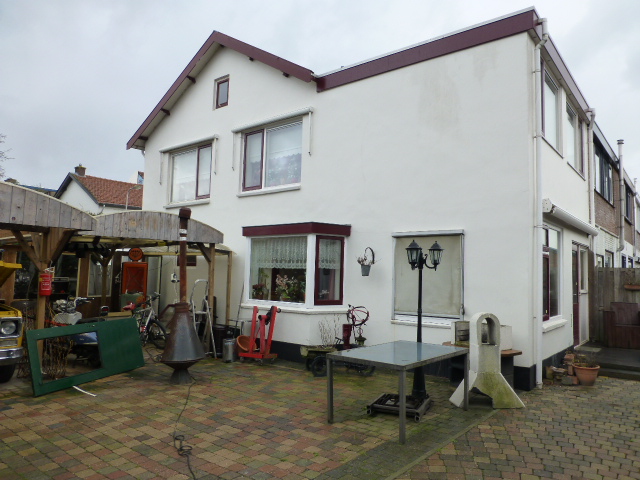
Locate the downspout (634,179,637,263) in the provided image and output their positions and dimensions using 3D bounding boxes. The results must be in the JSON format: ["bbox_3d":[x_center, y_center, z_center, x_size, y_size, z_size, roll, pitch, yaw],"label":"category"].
[{"bbox_3d":[13.994,-1.062,19.705,0.170,3.700,0.150,-2,-6,39],"label":"downspout"}]

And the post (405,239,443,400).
[{"bbox_3d":[1.359,1.034,5.848,0.500,2.080,0.380,3,-5,-15],"label":"post"}]

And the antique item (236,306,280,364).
[{"bbox_3d":[-1.113,1.713,8.162,0.580,1.000,0.480,-1,-5,40],"label":"antique item"}]

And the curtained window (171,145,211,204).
[{"bbox_3d":[-3.710,-1.832,12.619,2.038,1.536,0.130,-1,-5,40],"label":"curtained window"}]

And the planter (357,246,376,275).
[{"bbox_3d":[0.897,0.415,8.562,0.300,0.560,0.220,-2,-6,39],"label":"planter"}]

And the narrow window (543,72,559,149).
[{"bbox_3d":[4.301,-2.434,8.285,0.120,1.380,1.400,-2,-6,39],"label":"narrow window"}]

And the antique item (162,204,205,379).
[{"bbox_3d":[-1.978,0.801,6.574,0.650,2.550,0.650,2,-5,-6],"label":"antique item"}]

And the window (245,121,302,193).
[{"bbox_3d":[-1.166,-1.943,10.513,2.001,1.503,0.130,-1,-5,40],"label":"window"}]

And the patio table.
[{"bbox_3d":[0.975,1.701,5.258,0.962,0.750,1.632,-1,-5,40],"label":"patio table"}]

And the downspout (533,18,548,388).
[{"bbox_3d":[3.538,-0.664,7.031,0.210,5.900,0.110,-2,-6,39],"label":"downspout"}]

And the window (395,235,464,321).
[{"bbox_3d":[1.884,0.638,7.839,1.310,1.550,0.120,-2,-6,39],"label":"window"}]

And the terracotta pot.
[{"bbox_3d":[4.212,2.129,6.991,0.430,0.290,0.430,-1,-5,40],"label":"terracotta pot"}]

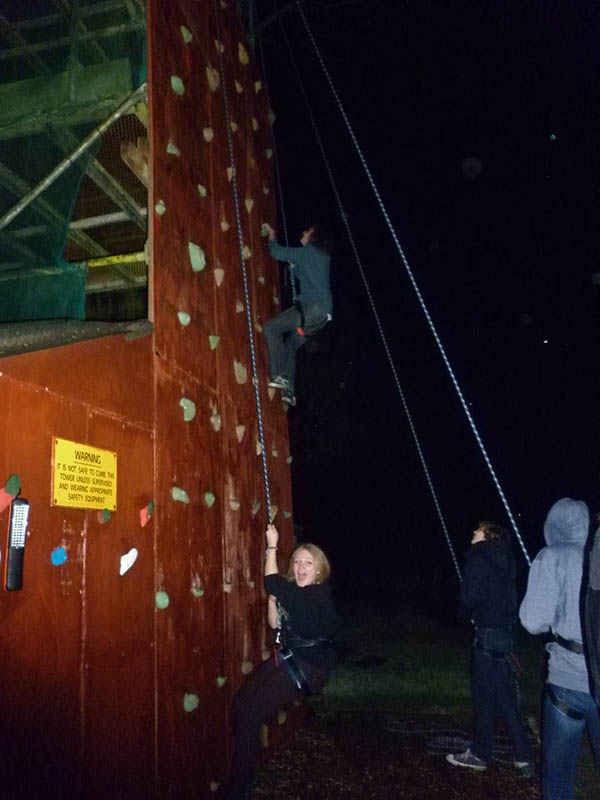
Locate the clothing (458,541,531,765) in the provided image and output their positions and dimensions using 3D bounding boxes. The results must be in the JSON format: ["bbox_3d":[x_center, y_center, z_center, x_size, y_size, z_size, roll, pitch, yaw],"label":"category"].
[{"bbox_3d":[1.439,1.852,4.764,0.380,1.540,0.460,-12,-15,33],"label":"clothing"}]

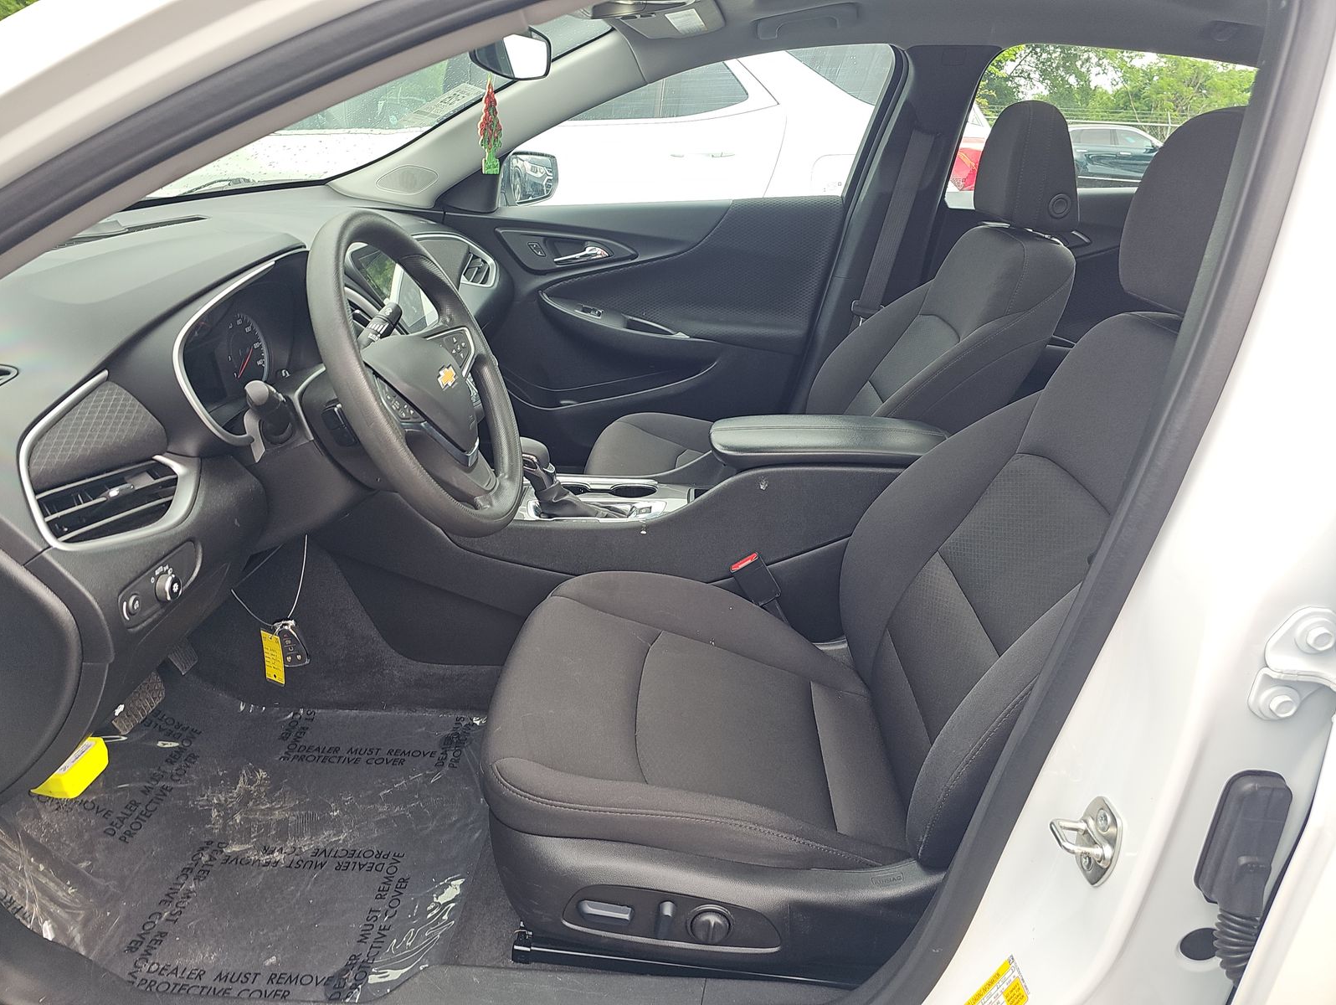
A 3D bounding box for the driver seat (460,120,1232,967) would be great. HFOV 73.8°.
[{"bbox_3d":[0.213,0.045,1.019,0.823,0.929,0.540,3,24,3],"label":"driver seat"}]

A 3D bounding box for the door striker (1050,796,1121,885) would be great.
[{"bbox_3d":[0.275,0.225,0.588,0.037,0.063,0.046,3,24,3],"label":"door striker"}]

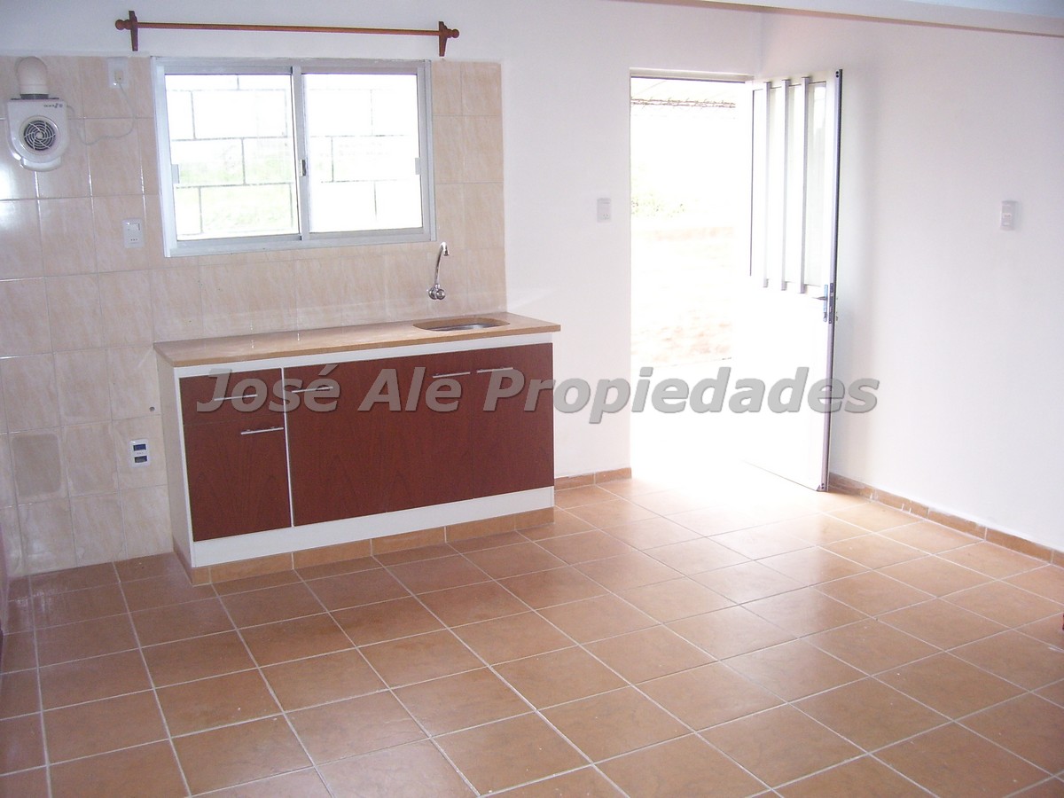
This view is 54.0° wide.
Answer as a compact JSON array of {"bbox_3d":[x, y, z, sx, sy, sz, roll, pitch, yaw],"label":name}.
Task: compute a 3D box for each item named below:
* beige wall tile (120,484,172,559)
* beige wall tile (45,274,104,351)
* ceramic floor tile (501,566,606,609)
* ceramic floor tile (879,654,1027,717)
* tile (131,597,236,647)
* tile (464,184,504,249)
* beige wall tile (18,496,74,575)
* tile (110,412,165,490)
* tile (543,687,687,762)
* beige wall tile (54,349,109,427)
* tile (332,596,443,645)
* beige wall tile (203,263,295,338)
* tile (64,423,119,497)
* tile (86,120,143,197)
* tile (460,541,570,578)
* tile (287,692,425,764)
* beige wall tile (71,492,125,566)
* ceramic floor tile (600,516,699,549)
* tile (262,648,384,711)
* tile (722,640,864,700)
[{"bbox_3d":[-1.621,0.523,4.403,0.200,0.300,0.010,-7,13,-26],"label":"beige wall tile"},{"bbox_3d":[-1.805,-0.341,4.131,0.200,0.300,0.008,-7,13,-26],"label":"beige wall tile"},{"bbox_3d":[0.083,0.728,4.037,0.331,0.010,0.331,-7,13,-26],"label":"ceramic floor tile"},{"bbox_3d":[1.252,0.862,3.135,0.328,0.010,0.328,-7,13,-26],"label":"ceramic floor tile"},{"bbox_3d":[-1.253,0.802,3.745,0.331,0.010,0.331,-7,13,-26],"label":"tile"},{"bbox_3d":[-0.219,-0.839,4.794,0.200,0.300,0.010,-7,13,-26],"label":"tile"},{"bbox_3d":[-1.961,0.561,4.236,0.200,0.300,0.010,-7,13,-26],"label":"beige wall tile"},{"bbox_3d":[-1.608,0.224,4.284,0.200,0.300,0.010,-7,13,-26],"label":"tile"},{"bbox_3d":[0.239,0.936,3.003,0.329,0.010,0.329,-7,13,-26],"label":"tile"},{"bbox_3d":[-1.796,-0.047,4.178,0.200,0.300,0.010,-7,13,-26],"label":"beige wall tile"},{"bbox_3d":[-0.515,0.795,3.731,0.330,0.009,0.330,-7,13,-26],"label":"tile"},{"bbox_3d":[-1.190,-0.423,4.431,0.406,0.298,0.010,-7,13,-27],"label":"beige wall tile"},{"bbox_3d":[-1.794,0.247,4.247,0.200,0.300,0.010,-7,13,-26],"label":"tile"},{"bbox_3d":[-1.638,-0.948,4.101,0.200,0.300,0.010,-7,13,-26],"label":"tile"},{"bbox_3d":[-0.069,0.669,4.327,0.330,0.010,0.330,-7,13,-26],"label":"tile"},{"bbox_3d":[-0.510,0.949,3.004,0.329,0.010,0.329,-7,13,-26],"label":"tile"},{"bbox_3d":[-1.790,0.544,4.315,0.200,0.300,0.008,-7,13,-26],"label":"beige wall tile"},{"bbox_3d":[0.522,0.590,4.567,0.328,0.010,0.328,-7,13,-26],"label":"ceramic floor tile"},{"bbox_3d":[-0.658,0.882,3.281,0.327,0.010,0.327,-7,13,-25],"label":"tile"},{"bbox_3d":[0.824,0.853,3.286,0.327,0.010,0.327,-7,13,-25],"label":"tile"}]

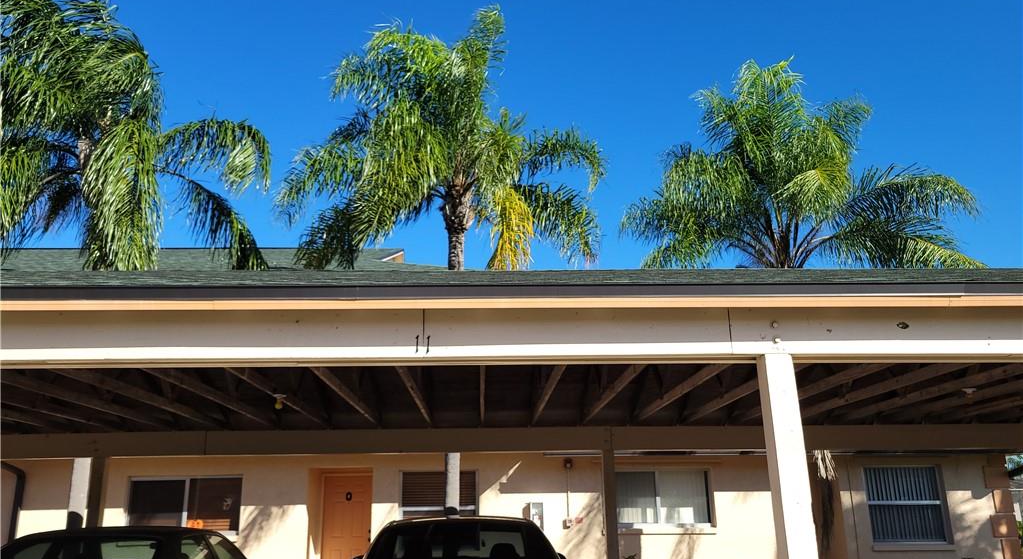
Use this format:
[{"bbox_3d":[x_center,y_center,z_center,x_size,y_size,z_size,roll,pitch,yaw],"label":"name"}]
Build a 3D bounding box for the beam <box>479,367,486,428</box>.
[{"bbox_3d":[-0.260,1.011,7.006,0.038,0.090,5.800,0,-17,-2],"label":"beam"}]

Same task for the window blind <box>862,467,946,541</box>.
[{"bbox_3d":[6.802,3.880,13.217,1.375,1.296,0.100,0,-17,-2],"label":"window blind"}]

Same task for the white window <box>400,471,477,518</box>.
[{"bbox_3d":[-1.220,3.883,12.925,1.322,1.272,0.100,0,-17,-2],"label":"white window"}]

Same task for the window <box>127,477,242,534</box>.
[{"bbox_3d":[-5.457,3.769,12.806,1.887,0.943,0.100,0,-17,-2],"label":"window"}]

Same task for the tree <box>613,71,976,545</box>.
[{"bbox_3d":[4.633,0.438,11.858,5.727,8.830,5.200,0,-17,-2],"label":"tree"}]

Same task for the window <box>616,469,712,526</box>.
[{"bbox_3d":[2.531,3.734,13.107,1.866,0.985,0.100,0,-17,-2],"label":"window"}]

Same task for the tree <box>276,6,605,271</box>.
[{"bbox_3d":[-1.088,-0.005,11.786,5.189,9.780,5.000,0,-17,-2],"label":"tree"}]

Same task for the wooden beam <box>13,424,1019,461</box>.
[{"bbox_3d":[0.170,2.037,9.737,13.450,0.286,0.150,0,-17,-2],"label":"wooden beam"}]

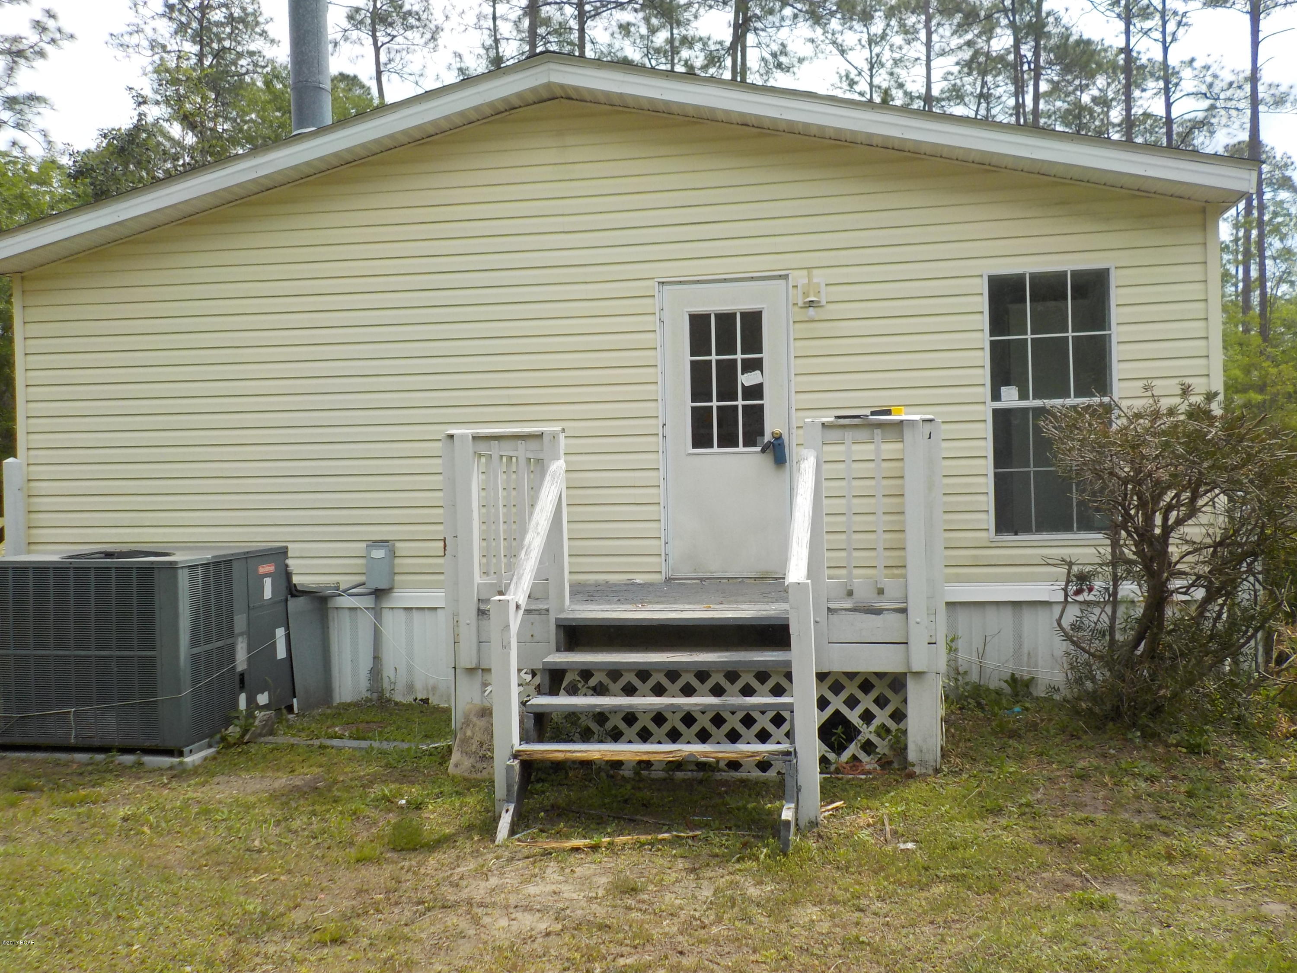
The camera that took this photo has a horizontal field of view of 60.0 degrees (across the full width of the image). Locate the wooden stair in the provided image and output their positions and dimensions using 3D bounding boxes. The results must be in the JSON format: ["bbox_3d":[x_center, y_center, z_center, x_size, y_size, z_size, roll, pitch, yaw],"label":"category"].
[{"bbox_3d":[0.071,1.067,5.272,1.275,0.820,1.380,-1,1,10],"label":"wooden stair"}]

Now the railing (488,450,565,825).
[{"bbox_3d":[-0.572,0.669,5.484,0.120,1.595,1.010,-1,1,10],"label":"railing"}]

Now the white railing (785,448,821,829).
[{"bbox_3d":[0.749,0.633,5.260,0.140,1.640,1.000,-1,1,10],"label":"white railing"}]

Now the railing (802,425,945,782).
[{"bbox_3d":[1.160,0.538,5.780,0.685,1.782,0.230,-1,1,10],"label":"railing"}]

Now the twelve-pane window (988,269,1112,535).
[{"bbox_3d":[2.448,-0.519,6.860,0.720,1.630,0.070,-1,1,10],"label":"twelve-pane window"}]

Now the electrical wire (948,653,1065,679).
[{"bbox_3d":[2.175,1.095,6.826,0.657,0.154,0.100,-1,1,10],"label":"electrical wire"}]

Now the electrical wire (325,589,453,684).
[{"bbox_3d":[-1.734,0.993,7.493,0.893,0.602,0.140,-1,1,10],"label":"electrical wire"}]

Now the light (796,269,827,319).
[{"bbox_3d":[1.020,-1.204,7.027,0.174,0.322,0.170,-1,1,10],"label":"light"}]

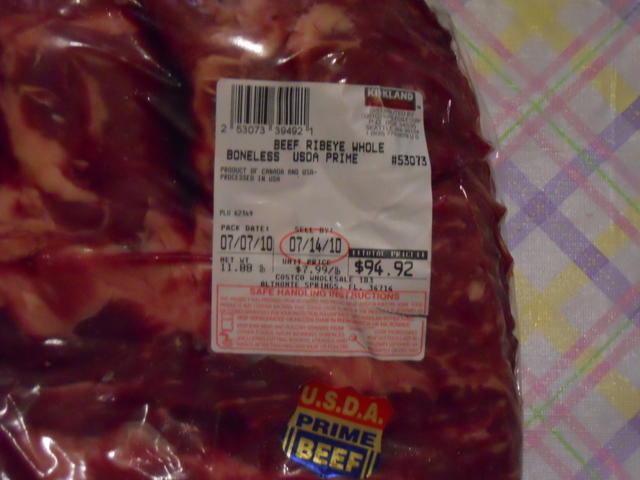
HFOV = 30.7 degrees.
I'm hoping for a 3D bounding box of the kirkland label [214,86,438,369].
[{"bbox_3d":[0.001,-0.006,0.362,0.067,0.006,0.085,2,85,-3],"label":"kirkland label"}]

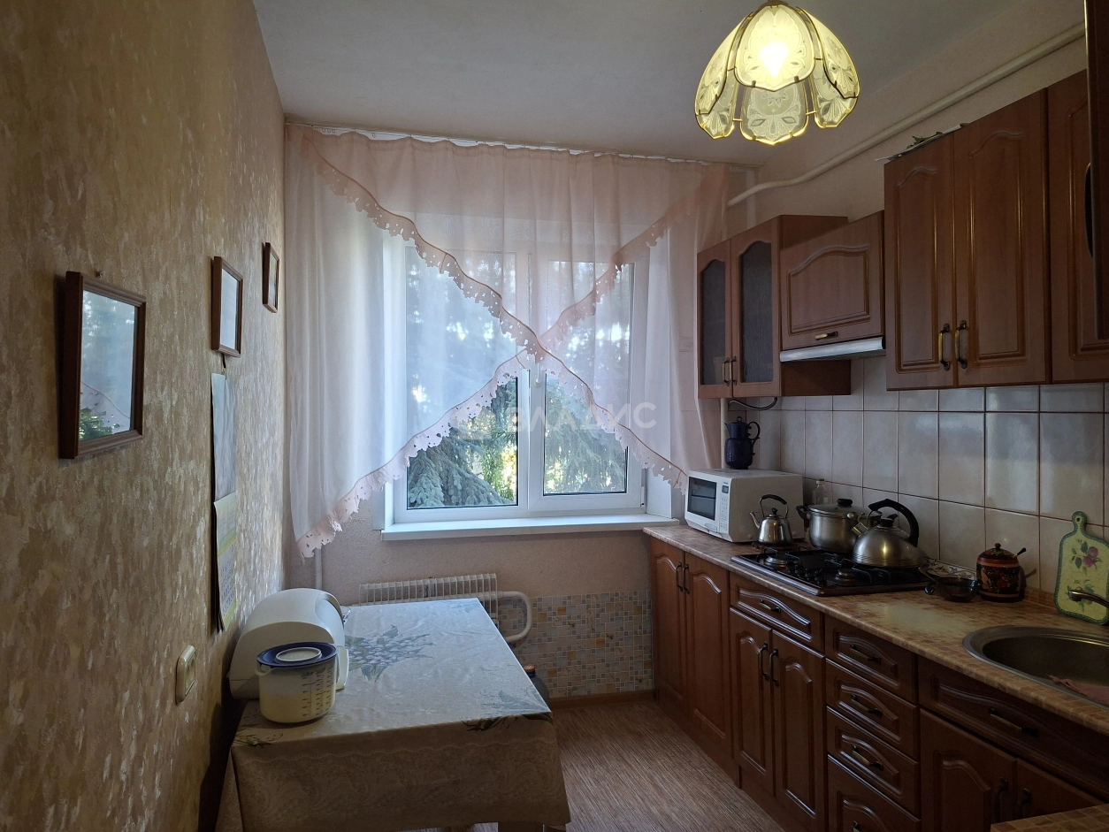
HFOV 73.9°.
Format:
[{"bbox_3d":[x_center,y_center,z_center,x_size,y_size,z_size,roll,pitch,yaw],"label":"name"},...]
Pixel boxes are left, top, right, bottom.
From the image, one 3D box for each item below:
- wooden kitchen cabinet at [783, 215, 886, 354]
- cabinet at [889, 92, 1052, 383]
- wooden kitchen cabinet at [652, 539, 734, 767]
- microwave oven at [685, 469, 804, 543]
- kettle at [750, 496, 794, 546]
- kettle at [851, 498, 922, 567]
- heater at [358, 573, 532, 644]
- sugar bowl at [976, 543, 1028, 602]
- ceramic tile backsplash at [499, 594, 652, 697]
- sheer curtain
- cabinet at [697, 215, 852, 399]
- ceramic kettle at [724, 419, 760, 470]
[{"bbox_3d":[1.138,-0.463,2.701,0.324,0.405,0.596,-1,0,-15],"label":"wooden kitchen cabinet"},{"bbox_3d":[1.293,-0.441,2.120,0.324,0.725,0.589,-1,0,-15],"label":"cabinet"},{"bbox_3d":[0.854,0.975,3.308,0.565,0.757,0.770,-1,0,-15],"label":"wooden kitchen cabinet"},{"bbox_3d":[0.897,0.417,3.521,0.353,0.282,0.430,-1,0,-15],"label":"microwave oven"},{"bbox_3d":[0.934,0.443,3.164,0.178,0.211,0.135,0,0,7],"label":"kettle"},{"bbox_3d":[1.183,0.408,2.619,0.232,0.226,0.222,0,0,12],"label":"kettle"},{"bbox_3d":[-0.490,0.911,3.305,0.735,0.383,0.090,-1,0,-15],"label":"heater"},{"bbox_3d":[1.360,0.478,2.247,0.122,0.178,0.114,0,1,31],"label":"sugar bowl"},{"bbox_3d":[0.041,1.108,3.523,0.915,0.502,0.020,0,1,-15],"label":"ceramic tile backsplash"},{"bbox_3d":[-0.129,-0.314,3.358,2.060,1.840,0.100,0,1,-15],"label":"sheer curtain"},{"bbox_3d":[0.967,-0.448,3.346,0.324,0.725,0.739,-1,0,-15],"label":"cabinet"},{"bbox_3d":[0.927,0.138,3.635,0.167,0.263,0.128,0,0,6],"label":"ceramic kettle"}]

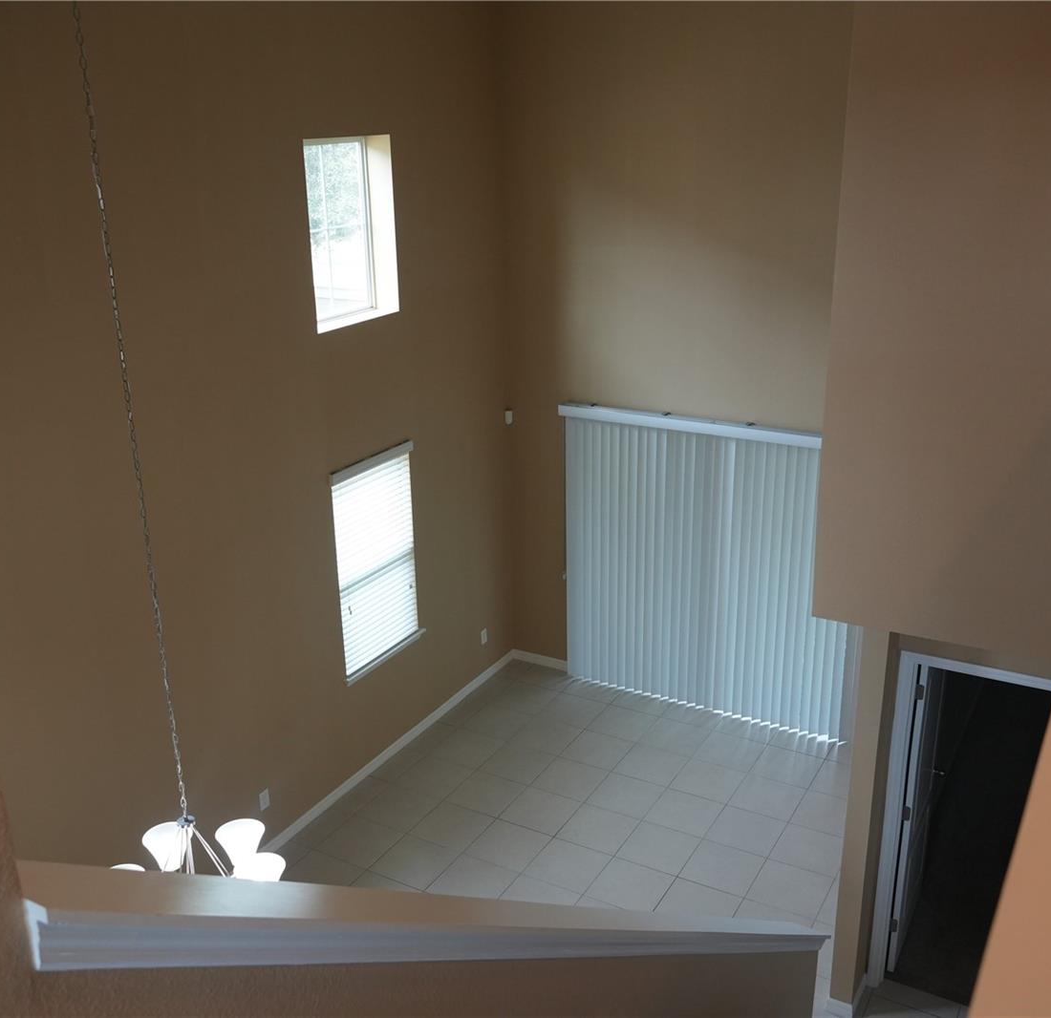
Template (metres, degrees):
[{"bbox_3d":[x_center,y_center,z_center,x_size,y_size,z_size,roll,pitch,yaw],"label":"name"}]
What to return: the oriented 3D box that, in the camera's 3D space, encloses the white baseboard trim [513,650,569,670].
[{"bbox_3d":[0.138,1.369,10.348,0.581,0.089,0.017,10,22,28],"label":"white baseboard trim"}]

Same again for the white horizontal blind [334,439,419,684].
[{"bbox_3d":[-1.101,0.354,8.377,0.077,1.546,0.967,10,22,28],"label":"white horizontal blind"}]

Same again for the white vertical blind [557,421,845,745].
[{"bbox_3d":[1.400,0.488,9.187,2.471,2.449,0.114,10,22,28],"label":"white vertical blind"}]

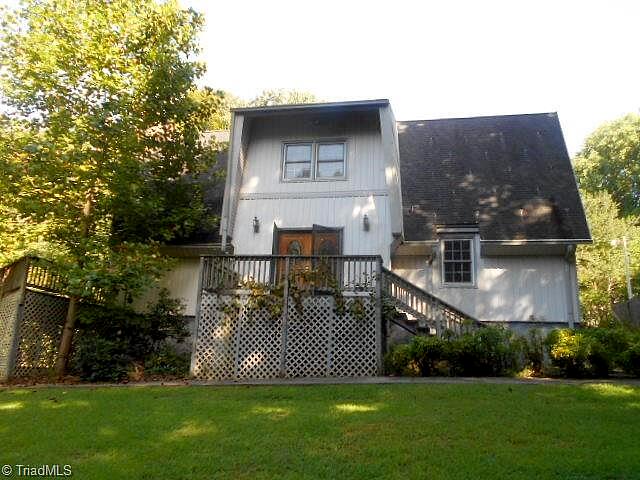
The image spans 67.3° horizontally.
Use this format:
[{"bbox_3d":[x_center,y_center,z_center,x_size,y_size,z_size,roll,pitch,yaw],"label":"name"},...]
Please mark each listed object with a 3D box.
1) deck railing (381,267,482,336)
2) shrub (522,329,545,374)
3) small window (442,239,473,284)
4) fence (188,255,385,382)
[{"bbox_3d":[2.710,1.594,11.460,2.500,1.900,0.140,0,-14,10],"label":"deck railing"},{"bbox_3d":[4.981,2.603,11.221,0.460,1.050,0.460,0,-14,10],"label":"shrub"},{"bbox_3d":[4.029,0.615,14.029,0.870,1.370,0.120,0,-14,10],"label":"small window"},{"bbox_3d":[-0.854,1.875,12.027,4.780,3.040,0.180,0,-14,10],"label":"fence"}]

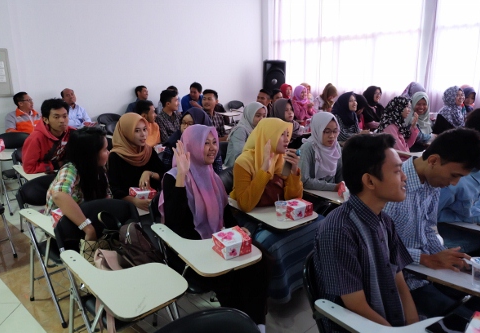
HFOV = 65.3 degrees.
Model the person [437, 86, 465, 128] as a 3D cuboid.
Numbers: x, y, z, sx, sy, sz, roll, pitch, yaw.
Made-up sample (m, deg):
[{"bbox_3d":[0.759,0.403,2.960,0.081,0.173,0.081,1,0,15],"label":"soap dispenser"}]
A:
[{"bbox_3d":[2.875,-0.369,4.884,0.480,1.310,0.750,-12,18,-39],"label":"person"}]

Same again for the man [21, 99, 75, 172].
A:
[{"bbox_3d":[-1.363,0.142,2.893,0.520,1.300,0.820,-9,17,-32],"label":"man"}]

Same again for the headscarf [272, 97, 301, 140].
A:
[{"bbox_3d":[0.469,-0.516,3.950,0.260,0.400,0.270,-11,18,-37],"label":"headscarf"}]

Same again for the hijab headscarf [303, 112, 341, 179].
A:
[{"bbox_3d":[0.565,-0.146,2.600,0.270,0.450,0.270,-7,16,-26],"label":"hijab headscarf"}]

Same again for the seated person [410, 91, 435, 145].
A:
[{"bbox_3d":[2.065,-0.137,4.106,0.480,1.310,0.720,-10,17,-34],"label":"seated person"}]

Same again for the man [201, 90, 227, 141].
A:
[{"bbox_3d":[-0.301,-0.271,4.563,0.520,1.280,0.800,-4,15,-17],"label":"man"}]

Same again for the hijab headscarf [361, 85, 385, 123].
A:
[{"bbox_3d":[1.849,-0.875,5.228,0.330,0.470,0.320,-11,18,-37],"label":"hijab headscarf"}]

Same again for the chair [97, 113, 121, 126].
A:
[{"bbox_3d":[-1.903,-0.343,5.811,0.600,0.820,0.500,12,19,41],"label":"chair"}]

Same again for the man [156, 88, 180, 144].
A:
[{"bbox_3d":[-0.601,-0.135,3.968,0.800,1.290,0.500,11,18,39],"label":"man"}]

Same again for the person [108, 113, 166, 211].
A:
[{"bbox_3d":[-0.643,0.290,2.594,0.480,1.292,0.720,-10,17,-34],"label":"person"}]

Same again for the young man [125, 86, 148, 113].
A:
[{"bbox_3d":[-1.420,-0.604,5.913,0.800,1.270,0.520,10,18,37],"label":"young man"}]

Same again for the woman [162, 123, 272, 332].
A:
[{"bbox_3d":[-0.143,0.384,2.131,0.540,1.240,0.780,-10,18,-35],"label":"woman"}]

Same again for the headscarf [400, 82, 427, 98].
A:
[{"bbox_3d":[2.434,-0.957,5.200,0.290,0.400,0.300,-10,18,-35],"label":"headscarf"}]

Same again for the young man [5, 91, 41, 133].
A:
[{"bbox_3d":[-2.504,-0.231,4.581,0.520,1.310,0.780,-13,19,-40],"label":"young man"}]

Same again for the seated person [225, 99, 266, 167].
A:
[{"bbox_3d":[0.247,0.070,3.458,0.460,1.286,0.750,-13,19,-40],"label":"seated person"}]

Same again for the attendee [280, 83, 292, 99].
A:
[{"bbox_3d":[0.950,-0.830,6.797,0.500,1.260,0.780,-11,18,-37],"label":"attendee"}]

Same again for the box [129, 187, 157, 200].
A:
[{"bbox_3d":[-0.605,0.180,2.400,0.138,0.066,0.142,-8,16,-29],"label":"box"}]

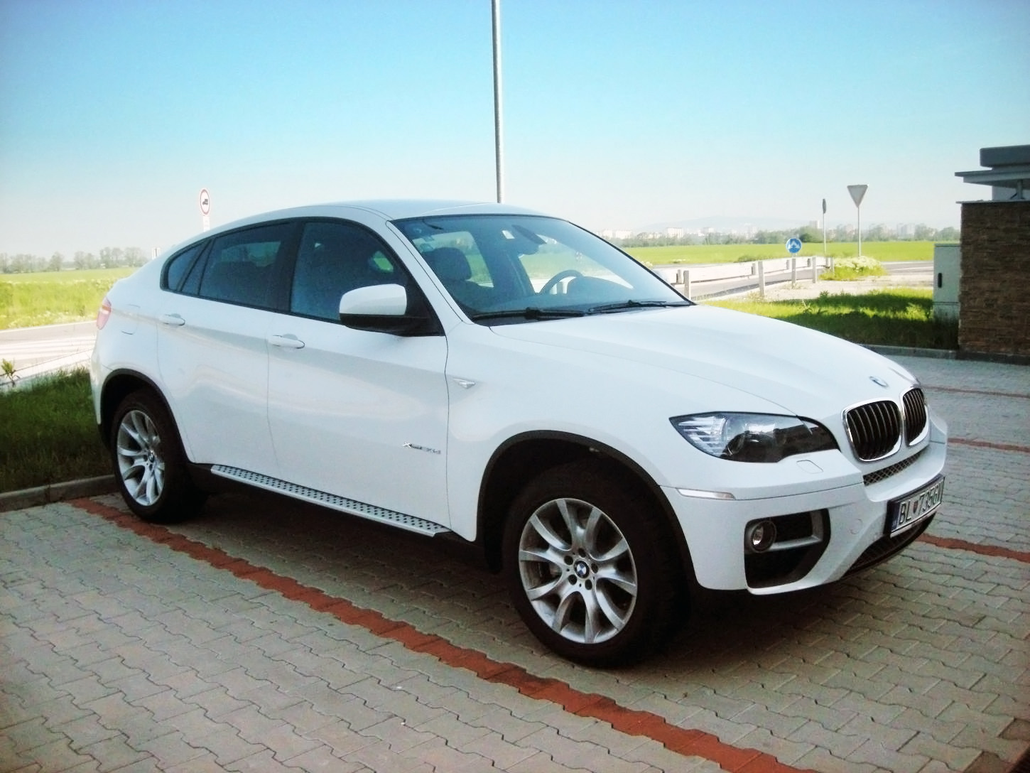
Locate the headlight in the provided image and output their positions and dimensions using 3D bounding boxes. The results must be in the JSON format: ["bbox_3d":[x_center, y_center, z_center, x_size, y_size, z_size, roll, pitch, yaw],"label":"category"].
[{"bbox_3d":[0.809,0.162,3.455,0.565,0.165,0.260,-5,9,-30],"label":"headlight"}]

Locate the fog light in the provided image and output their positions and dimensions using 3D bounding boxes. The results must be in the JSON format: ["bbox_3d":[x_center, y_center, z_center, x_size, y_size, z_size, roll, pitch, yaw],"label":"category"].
[{"bbox_3d":[0.804,0.491,3.427,0.080,0.100,0.100,7,10,41],"label":"fog light"}]

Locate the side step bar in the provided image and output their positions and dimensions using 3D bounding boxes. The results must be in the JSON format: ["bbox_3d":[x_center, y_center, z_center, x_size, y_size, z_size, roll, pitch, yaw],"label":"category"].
[{"bbox_3d":[-0.875,0.515,4.684,1.690,0.055,0.130,7,10,42],"label":"side step bar"}]

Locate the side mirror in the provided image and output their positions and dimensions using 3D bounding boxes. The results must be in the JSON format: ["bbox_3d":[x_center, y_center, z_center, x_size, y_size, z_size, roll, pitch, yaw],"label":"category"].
[{"bbox_3d":[-0.508,-0.315,4.148,0.260,0.195,0.250,7,10,41],"label":"side mirror"}]

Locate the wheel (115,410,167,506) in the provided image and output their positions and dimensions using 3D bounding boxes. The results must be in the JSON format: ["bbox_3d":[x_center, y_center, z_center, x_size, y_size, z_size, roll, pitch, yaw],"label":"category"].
[{"bbox_3d":[-1.935,0.373,5.669,0.510,0.510,0.220,7,10,41],"label":"wheel"}]

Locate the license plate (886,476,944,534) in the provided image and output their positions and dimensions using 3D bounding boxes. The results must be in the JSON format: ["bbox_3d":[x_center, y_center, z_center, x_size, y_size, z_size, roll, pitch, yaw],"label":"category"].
[{"bbox_3d":[1.465,0.425,3.805,0.030,0.120,0.520,11,13,40],"label":"license plate"}]

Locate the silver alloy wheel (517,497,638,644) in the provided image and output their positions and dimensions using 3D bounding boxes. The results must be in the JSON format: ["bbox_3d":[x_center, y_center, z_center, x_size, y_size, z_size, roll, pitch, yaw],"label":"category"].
[{"bbox_3d":[0.285,0.639,3.768,0.510,0.510,0.220,6,10,39],"label":"silver alloy wheel"}]

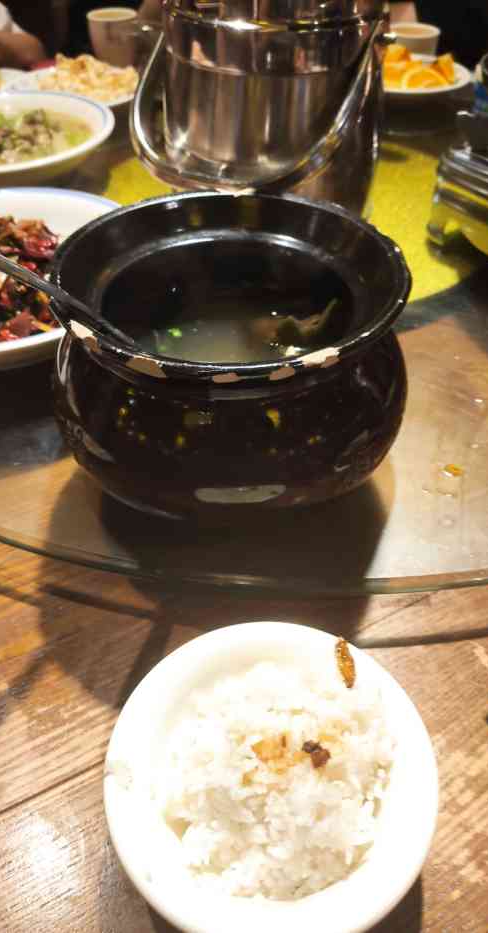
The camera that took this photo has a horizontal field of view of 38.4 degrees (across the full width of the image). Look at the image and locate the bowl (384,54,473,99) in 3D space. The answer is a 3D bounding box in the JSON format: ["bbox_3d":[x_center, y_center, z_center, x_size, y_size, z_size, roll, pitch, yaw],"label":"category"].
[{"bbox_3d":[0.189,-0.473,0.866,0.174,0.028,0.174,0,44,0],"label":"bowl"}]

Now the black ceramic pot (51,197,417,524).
[{"bbox_3d":[-0.006,-0.056,0.373,0.184,0.112,0.184,0,44,0],"label":"black ceramic pot"}]

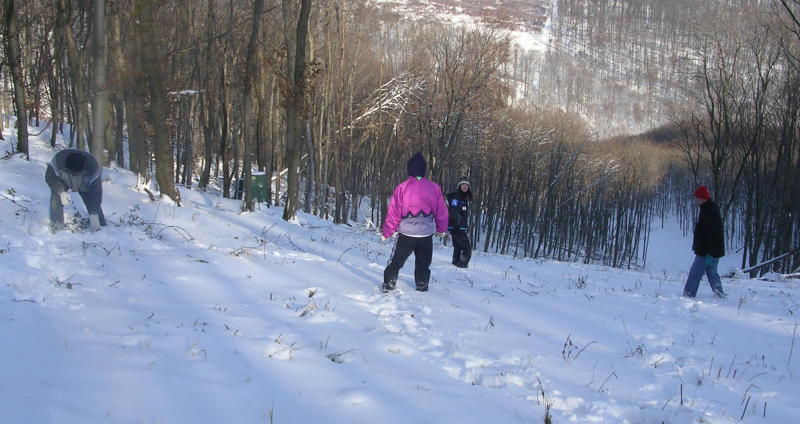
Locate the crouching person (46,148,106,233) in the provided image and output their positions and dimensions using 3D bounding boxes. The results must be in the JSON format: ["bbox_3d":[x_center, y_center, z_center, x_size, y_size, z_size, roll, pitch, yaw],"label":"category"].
[{"bbox_3d":[-4.000,-0.255,10.800,0.710,1.000,0.780,-5,19,-14],"label":"crouching person"}]

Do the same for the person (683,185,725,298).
[{"bbox_3d":[4.170,0.418,12.060,0.600,1.670,0.500,0,18,0],"label":"person"}]

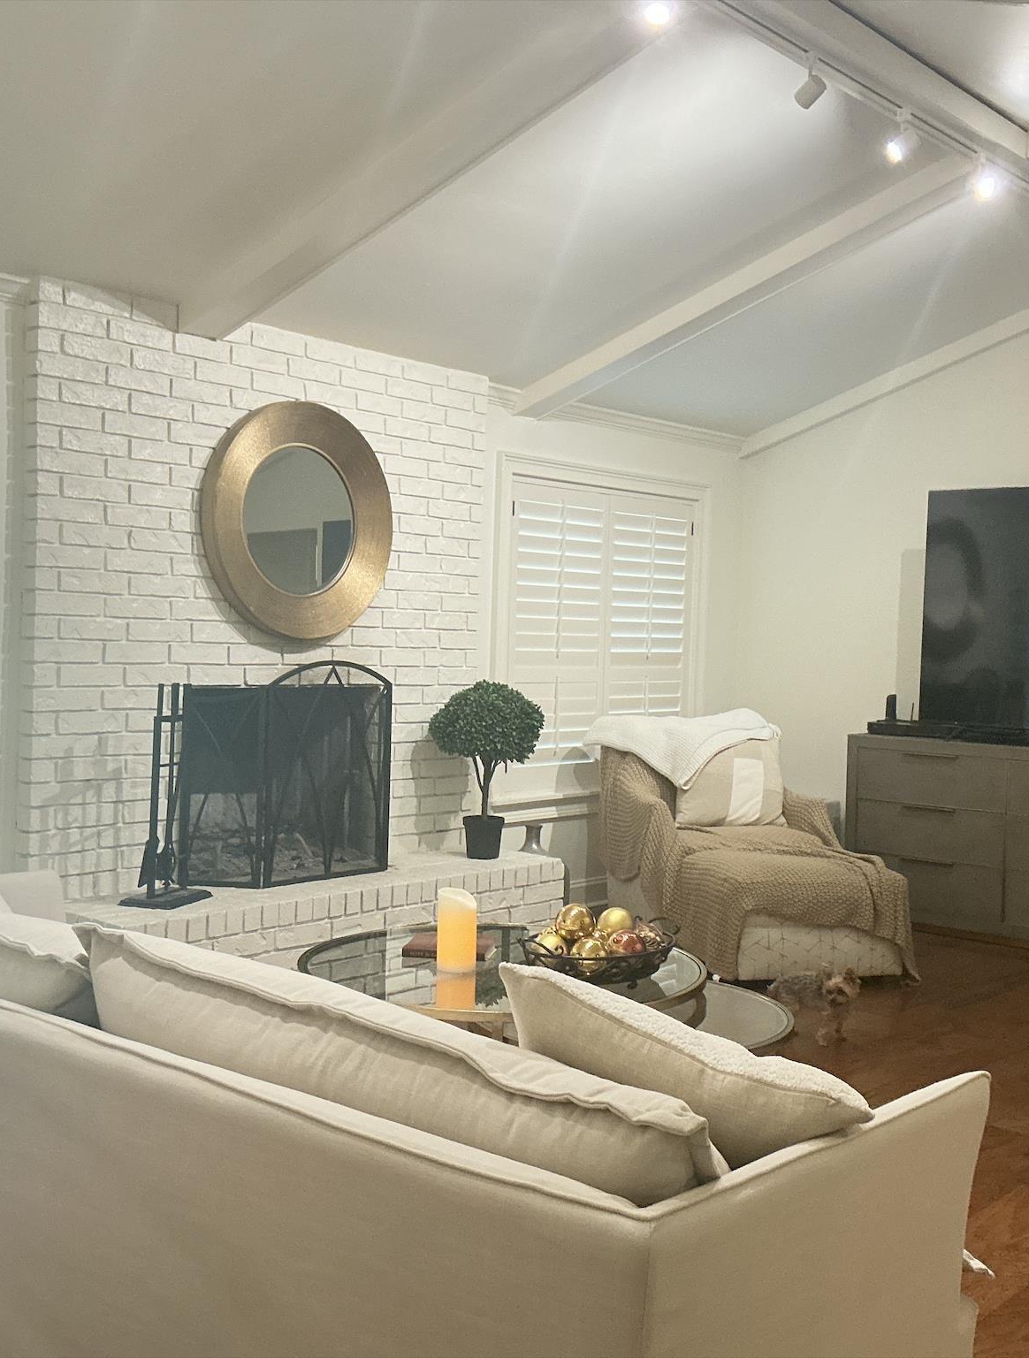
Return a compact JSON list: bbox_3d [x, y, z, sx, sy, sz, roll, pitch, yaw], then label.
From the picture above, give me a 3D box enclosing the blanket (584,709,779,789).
[{"bbox_3d":[0.749,0.318,6.691,0.780,0.310,0.360,1,2,-15],"label":"blanket"}]

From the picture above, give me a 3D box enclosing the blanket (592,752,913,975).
[{"bbox_3d":[0.952,0.730,6.093,0.860,0.740,1.120,1,2,-15],"label":"blanket"}]

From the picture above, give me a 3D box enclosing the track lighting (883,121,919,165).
[{"bbox_3d":[1.232,-1.705,4.664,0.110,0.125,0.075,0,2,-37],"label":"track lighting"}]

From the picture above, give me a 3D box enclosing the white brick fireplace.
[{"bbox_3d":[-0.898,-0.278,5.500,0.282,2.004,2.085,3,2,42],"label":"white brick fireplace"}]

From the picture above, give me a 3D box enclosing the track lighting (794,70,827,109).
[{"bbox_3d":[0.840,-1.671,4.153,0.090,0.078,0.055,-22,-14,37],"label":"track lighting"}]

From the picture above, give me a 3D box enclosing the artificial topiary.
[{"bbox_3d":[-0.118,0.290,5.989,0.450,0.563,0.470,2,2,0],"label":"artificial topiary"}]

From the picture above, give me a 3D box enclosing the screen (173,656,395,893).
[{"bbox_3d":[-0.747,0.332,5.408,0.207,0.792,0.972,3,2,42],"label":"screen"}]

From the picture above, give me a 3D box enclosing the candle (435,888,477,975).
[{"bbox_3d":[-0.135,0.587,3.440,0.090,0.185,0.090,2,2,0],"label":"candle"}]

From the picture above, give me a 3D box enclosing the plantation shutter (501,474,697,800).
[{"bbox_3d":[0.445,-0.190,7.109,0.060,1.470,1.440,3,2,42],"label":"plantation shutter"}]

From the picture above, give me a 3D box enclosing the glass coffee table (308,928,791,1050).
[{"bbox_3d":[0.068,0.959,3.661,1.280,0.460,1.030,3,2,42],"label":"glass coffee table"}]

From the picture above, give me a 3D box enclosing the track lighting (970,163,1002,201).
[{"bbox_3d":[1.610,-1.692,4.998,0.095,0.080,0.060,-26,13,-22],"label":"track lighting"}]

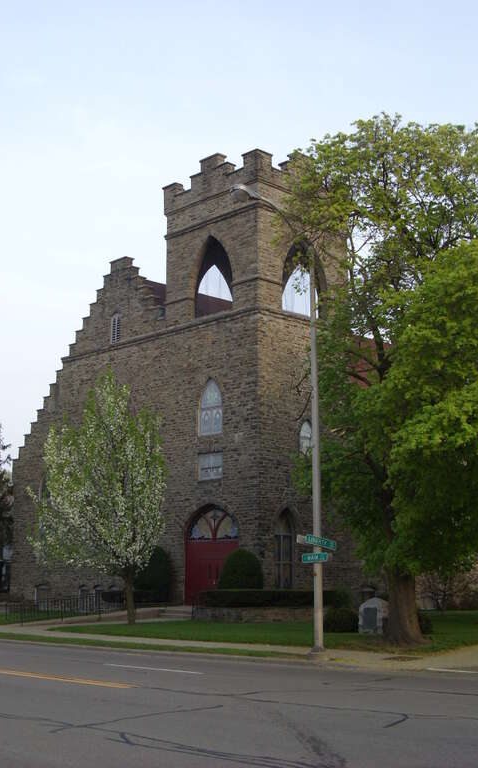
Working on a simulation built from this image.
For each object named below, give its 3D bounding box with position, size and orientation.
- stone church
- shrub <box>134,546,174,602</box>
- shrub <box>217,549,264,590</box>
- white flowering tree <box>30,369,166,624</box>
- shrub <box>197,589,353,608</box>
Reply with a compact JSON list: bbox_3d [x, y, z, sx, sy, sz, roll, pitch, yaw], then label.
[{"bbox_3d":[2.139,1.540,51.702,17.500,15.400,14.250,9,-12,-42],"label":"stone church"},{"bbox_3d":[-2.878,6.434,41.642,1.310,1.930,1.310,0,-9,0],"label":"shrub"},{"bbox_3d":[0.045,6.013,38.536,1.430,1.780,1.430,0,-9,0],"label":"shrub"},{"bbox_3d":[-4.217,3.297,37.105,3.910,7.570,4.030,0,-9,0],"label":"white flowering tree"},{"bbox_3d":[0.885,6.269,36.319,1.000,0.580,6.280,9,-12,-42],"label":"shrub"}]

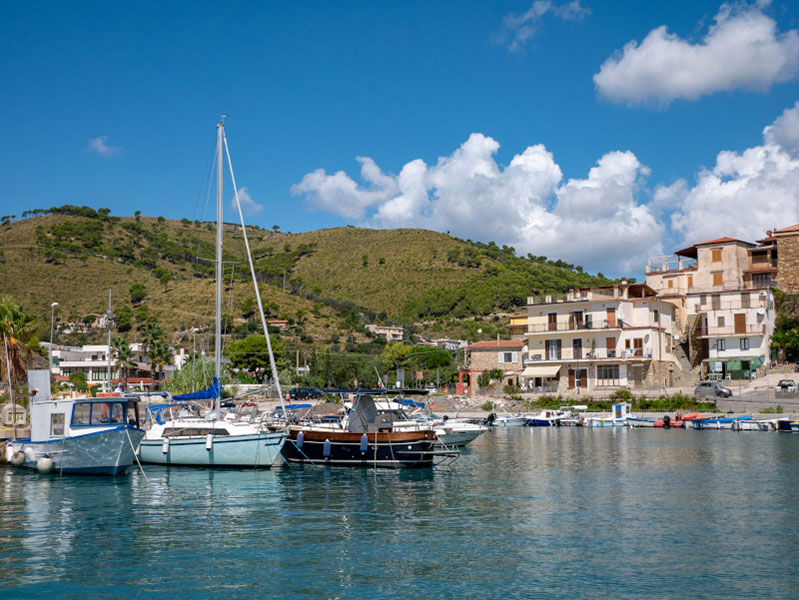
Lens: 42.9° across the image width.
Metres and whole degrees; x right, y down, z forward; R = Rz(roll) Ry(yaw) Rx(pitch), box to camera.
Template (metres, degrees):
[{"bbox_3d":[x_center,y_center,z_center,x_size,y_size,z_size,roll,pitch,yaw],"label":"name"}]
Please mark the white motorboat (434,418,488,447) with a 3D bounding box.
[{"bbox_3d":[1.062,5.777,44.195,6.000,1.500,2.200,-4,-7,27],"label":"white motorboat"}]

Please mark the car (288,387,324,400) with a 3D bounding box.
[{"bbox_3d":[-10.395,10.433,113.552,4.100,1.500,1.720,1,-6,-15],"label":"car"}]

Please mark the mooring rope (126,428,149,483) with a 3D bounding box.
[{"bbox_3d":[-6.452,3.800,25.005,0.040,0.040,2.490,3,23,-29],"label":"mooring rope"}]

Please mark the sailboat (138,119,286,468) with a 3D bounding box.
[{"bbox_3d":[-5.959,-0.251,32.048,7.400,10.917,2.600,-6,-8,43],"label":"sailboat"}]

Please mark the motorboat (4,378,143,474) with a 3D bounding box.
[{"bbox_3d":[-9.096,3.574,28.829,2.500,2.789,7.100,4,-8,-37],"label":"motorboat"}]

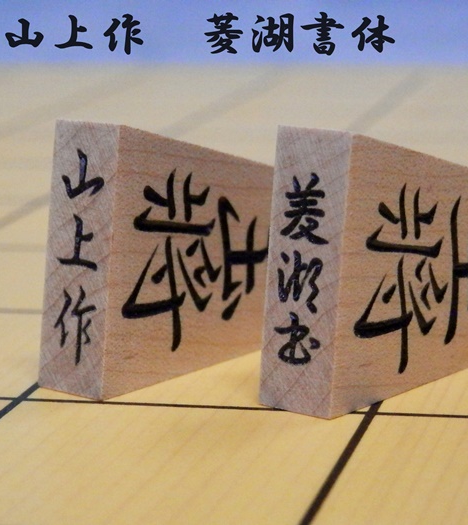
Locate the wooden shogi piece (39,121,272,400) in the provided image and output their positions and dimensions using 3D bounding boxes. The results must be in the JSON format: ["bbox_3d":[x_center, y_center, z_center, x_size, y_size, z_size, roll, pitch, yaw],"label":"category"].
[{"bbox_3d":[-0.006,-0.001,0.200,0.010,0.029,0.031,10,8,42],"label":"wooden shogi piece"}]

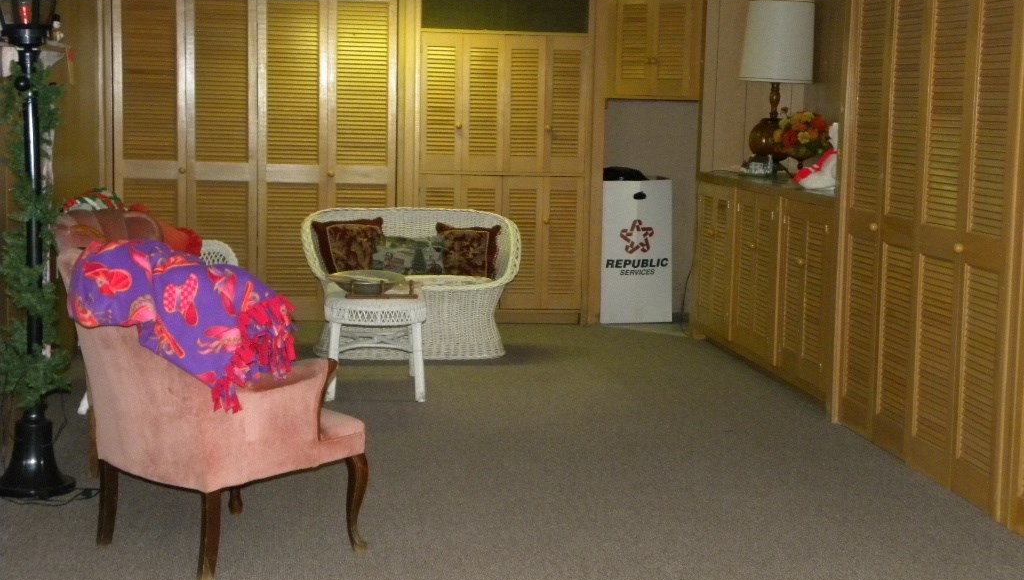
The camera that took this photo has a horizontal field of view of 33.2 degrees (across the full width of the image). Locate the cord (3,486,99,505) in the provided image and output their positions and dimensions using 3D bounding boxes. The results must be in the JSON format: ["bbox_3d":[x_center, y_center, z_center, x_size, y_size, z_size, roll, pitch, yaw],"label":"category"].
[{"bbox_3d":[-1.593,0.700,5.880,0.360,0.020,0.270,0,6,-8],"label":"cord"}]

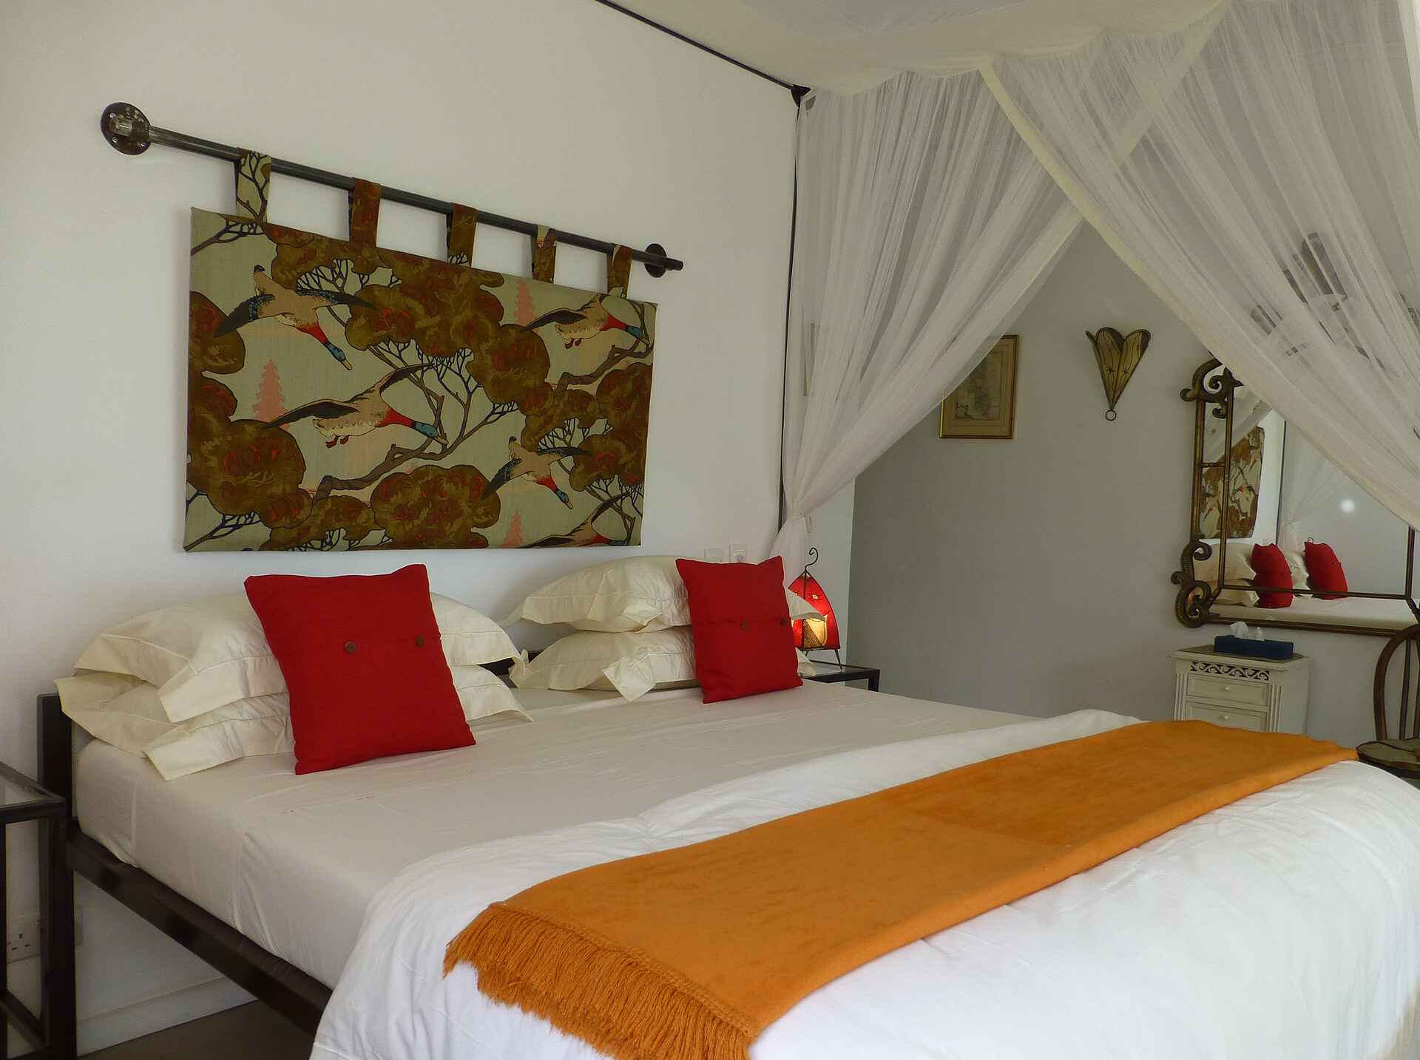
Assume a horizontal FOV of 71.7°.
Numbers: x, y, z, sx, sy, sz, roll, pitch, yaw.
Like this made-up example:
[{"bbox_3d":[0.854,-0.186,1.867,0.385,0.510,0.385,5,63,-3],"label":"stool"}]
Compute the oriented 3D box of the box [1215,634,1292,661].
[{"bbox_3d":[1.697,0.364,3.054,0.208,0.051,0.100,4,3,42],"label":"box"}]

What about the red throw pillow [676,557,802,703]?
[{"bbox_3d":[0.100,0.283,2.940,0.132,0.416,0.415,-20,-13,40],"label":"red throw pillow"}]

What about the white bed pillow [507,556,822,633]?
[{"bbox_3d":[-0.103,0.177,3.059,0.457,0.189,0.860,4,3,42],"label":"white bed pillow"}]

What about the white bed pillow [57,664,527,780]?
[{"bbox_3d":[-0.928,0.400,2.298,0.457,0.167,0.870,4,3,42],"label":"white bed pillow"}]

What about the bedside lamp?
[{"bbox_3d":[0.359,0.291,3.565,0.193,0.432,0.190,4,3,42],"label":"bedside lamp"}]

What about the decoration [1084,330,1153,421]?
[{"bbox_3d":[1.391,-0.534,3.355,0.213,0.308,0.085,4,3,38],"label":"decoration"}]

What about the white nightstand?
[{"bbox_3d":[1.615,0.823,3.006,0.325,0.869,0.370,4,3,42],"label":"white nightstand"}]

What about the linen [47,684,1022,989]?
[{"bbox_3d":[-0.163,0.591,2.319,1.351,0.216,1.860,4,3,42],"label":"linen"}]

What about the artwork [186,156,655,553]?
[{"bbox_3d":[-0.690,-0.419,2.736,1.390,0.923,0.051,0,3,-44],"label":"artwork"}]

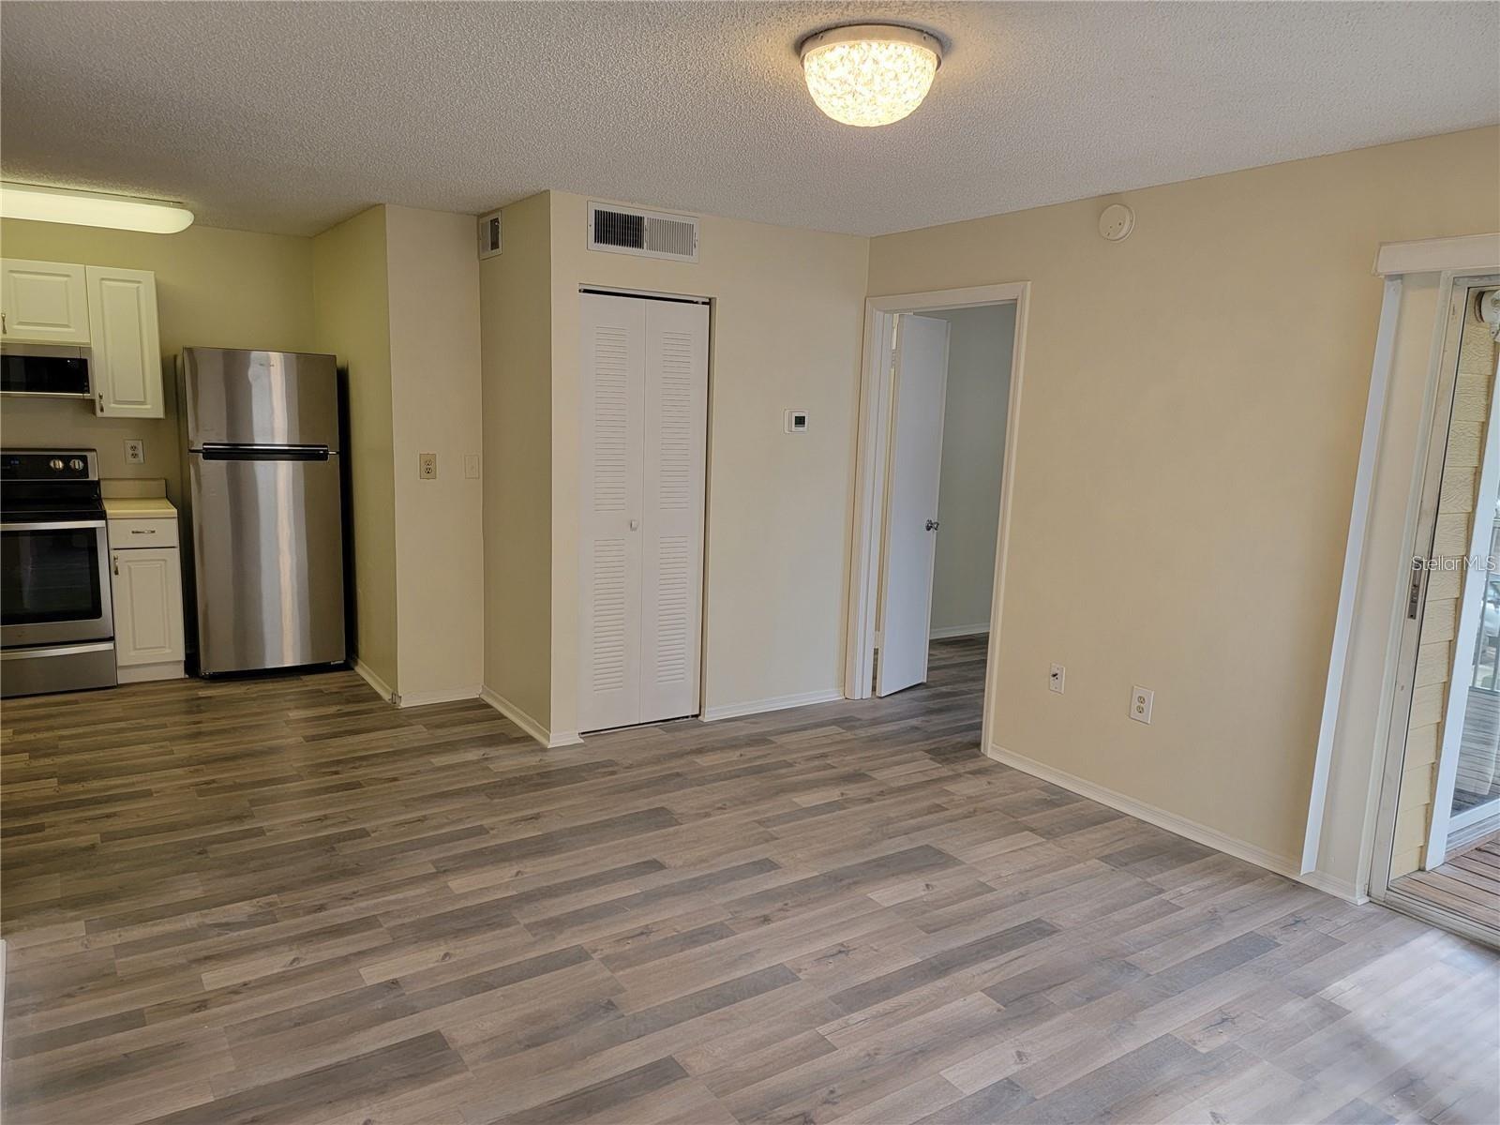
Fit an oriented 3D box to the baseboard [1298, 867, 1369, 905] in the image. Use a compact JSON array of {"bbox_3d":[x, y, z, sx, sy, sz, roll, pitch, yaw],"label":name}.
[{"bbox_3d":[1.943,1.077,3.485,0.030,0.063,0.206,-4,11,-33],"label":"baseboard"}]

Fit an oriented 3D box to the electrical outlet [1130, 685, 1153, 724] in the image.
[{"bbox_3d":[1.548,0.564,4.096,0.011,0.134,0.093,-4,11,-34],"label":"electrical outlet"}]

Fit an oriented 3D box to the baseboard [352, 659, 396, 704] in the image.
[{"bbox_3d":[-1.994,0.629,5.521,0.018,0.077,0.820,-4,11,-33],"label":"baseboard"}]

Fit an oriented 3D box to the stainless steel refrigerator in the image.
[{"bbox_3d":[-2.757,-0.294,5.863,0.735,1.740,0.680,-4,11,-33],"label":"stainless steel refrigerator"}]

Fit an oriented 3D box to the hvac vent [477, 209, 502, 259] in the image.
[{"bbox_3d":[-1.238,-1.557,4.941,0.022,0.200,0.290,-4,11,-33],"label":"hvac vent"}]

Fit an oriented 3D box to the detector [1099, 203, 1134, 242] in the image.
[{"bbox_3d":[1.418,-1.312,4.023,0.038,0.145,0.145,-4,11,-33],"label":"detector"}]

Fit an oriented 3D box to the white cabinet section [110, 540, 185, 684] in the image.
[{"bbox_3d":[-3.330,0.224,5.717,0.313,0.740,0.590,-4,11,-34],"label":"white cabinet section"}]

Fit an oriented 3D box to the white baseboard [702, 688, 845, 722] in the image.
[{"bbox_3d":[0.145,0.728,5.381,0.893,0.070,0.013,-4,11,-34],"label":"white baseboard"}]

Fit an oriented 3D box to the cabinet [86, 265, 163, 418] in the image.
[{"bbox_3d":[-3.343,-1.162,5.564,0.306,0.762,0.320,-4,11,-33],"label":"cabinet"}]

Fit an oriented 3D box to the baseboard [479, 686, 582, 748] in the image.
[{"bbox_3d":[-1.087,0.732,5.087,0.168,0.071,0.904,-4,11,-34],"label":"baseboard"}]

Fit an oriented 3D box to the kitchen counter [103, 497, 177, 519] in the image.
[{"bbox_3d":[-3.286,-0.293,5.588,0.315,0.047,0.610,-4,11,-33],"label":"kitchen counter"}]

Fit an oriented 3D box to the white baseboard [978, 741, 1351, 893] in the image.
[{"bbox_3d":[1.557,0.979,4.128,0.013,0.070,1.587,-4,11,-34],"label":"white baseboard"}]

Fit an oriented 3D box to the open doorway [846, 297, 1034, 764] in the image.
[{"bbox_3d":[0.902,-0.232,5.077,0.130,2.114,1.061,-4,11,-34],"label":"open doorway"}]

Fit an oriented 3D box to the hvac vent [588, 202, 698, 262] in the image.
[{"bbox_3d":[-0.461,-1.443,4.568,0.548,0.198,0.020,-4,11,-34],"label":"hvac vent"}]

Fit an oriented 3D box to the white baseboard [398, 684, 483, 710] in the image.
[{"bbox_3d":[-1.579,0.680,5.302,0.422,0.070,0.013,-4,11,-34],"label":"white baseboard"}]

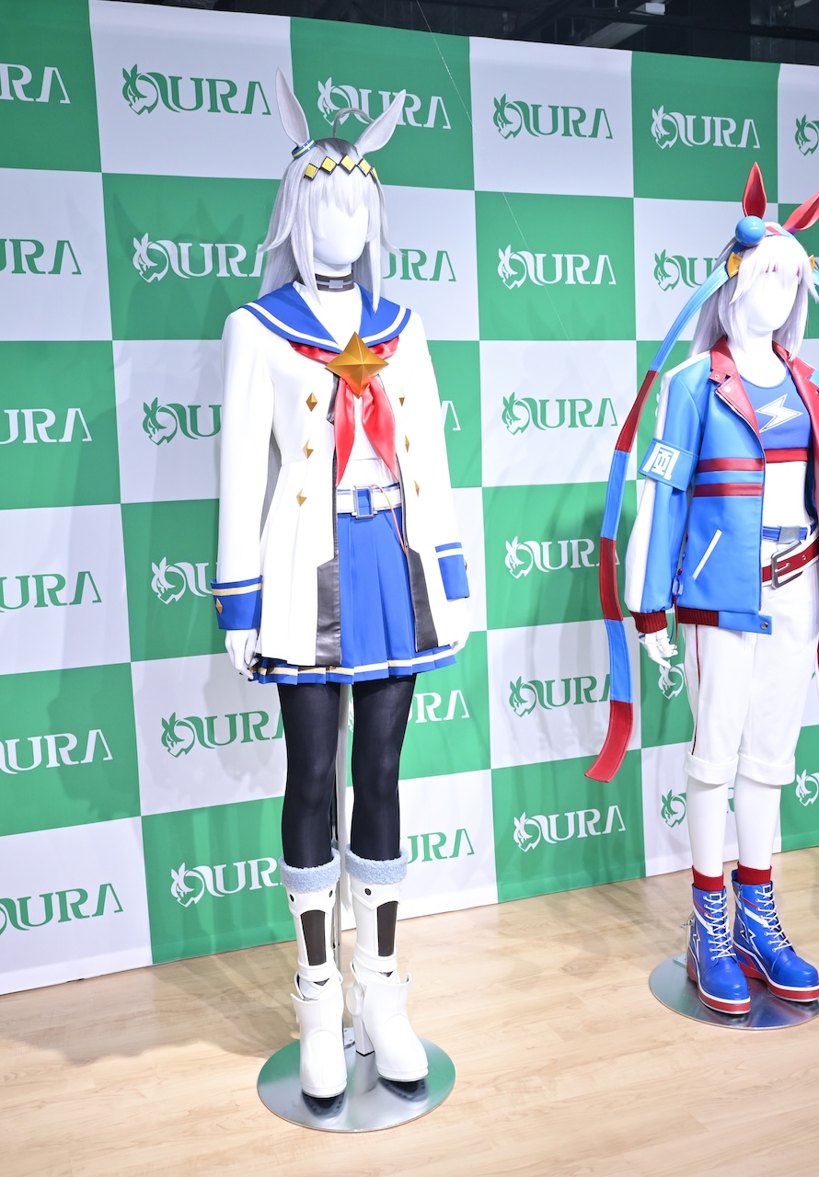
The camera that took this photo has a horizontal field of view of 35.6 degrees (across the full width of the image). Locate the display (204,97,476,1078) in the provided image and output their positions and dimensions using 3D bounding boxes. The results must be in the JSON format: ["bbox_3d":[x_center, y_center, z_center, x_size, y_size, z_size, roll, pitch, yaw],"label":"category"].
[{"bbox_3d":[-0.135,0.015,2.414,0.490,1.910,0.410,-5,7,-21],"label":"display"}]

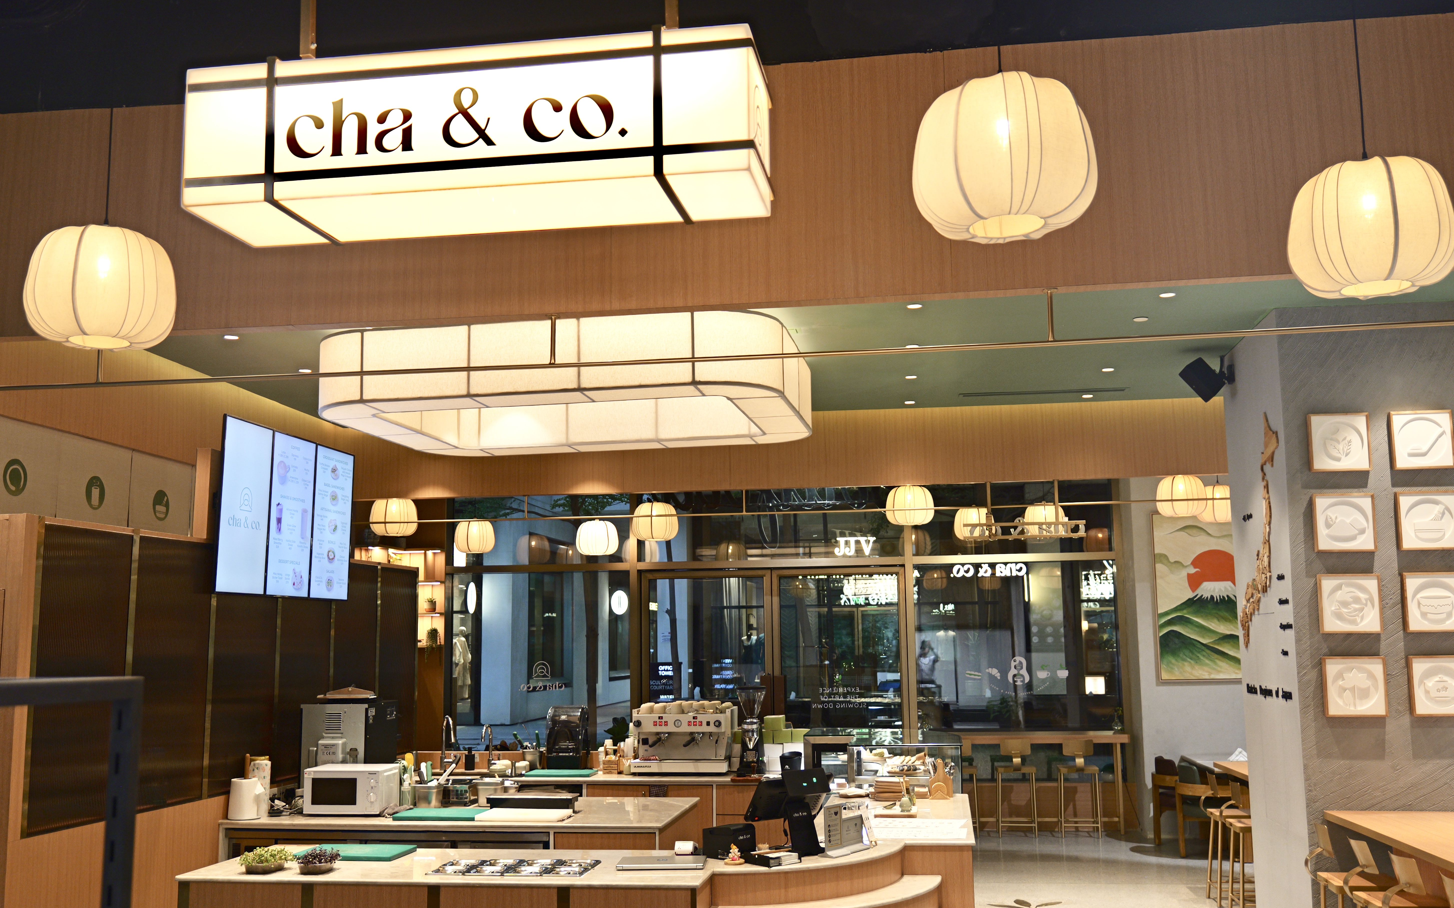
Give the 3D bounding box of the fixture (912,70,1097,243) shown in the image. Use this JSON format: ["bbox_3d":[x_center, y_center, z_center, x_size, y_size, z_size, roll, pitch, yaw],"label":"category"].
[{"bbox_3d":[0.634,-0.676,2.850,0.425,0.360,0.425,-2,-9,8],"label":"fixture"}]

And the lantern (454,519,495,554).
[{"bbox_3d":[-2.524,0.836,12.582,0.410,0.345,0.410,-2,-8,9],"label":"lantern"}]

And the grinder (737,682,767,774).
[{"bbox_3d":[0.176,1.937,8.792,0.190,0.602,0.330,-2,-9,9],"label":"grinder"}]

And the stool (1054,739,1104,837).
[{"bbox_3d":[3.288,3.109,11.665,0.370,0.880,0.420,-2,-8,9],"label":"stool"}]

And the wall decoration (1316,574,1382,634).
[{"bbox_3d":[3.367,0.811,6.762,0.306,0.308,0.035,-2,-9,9],"label":"wall decoration"}]

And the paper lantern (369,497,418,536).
[{"bbox_3d":[-2.889,0.543,10.828,0.405,0.335,0.405,-2,-9,9],"label":"paper lantern"}]

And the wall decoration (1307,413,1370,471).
[{"bbox_3d":[3.376,-0.063,6.891,0.306,0.308,0.035,-2,-9,9],"label":"wall decoration"}]

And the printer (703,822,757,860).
[{"bbox_3d":[0.013,1.691,5.472,0.135,0.127,0.195,-7,-11,34],"label":"printer"}]

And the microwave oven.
[{"bbox_3d":[-2.139,1.929,7.210,0.442,0.250,0.330,-2,-8,9],"label":"microwave oven"}]

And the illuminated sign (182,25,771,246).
[{"bbox_3d":[-0.778,-0.982,3.965,1.774,0.446,0.425,-2,-8,9],"label":"illuminated sign"}]

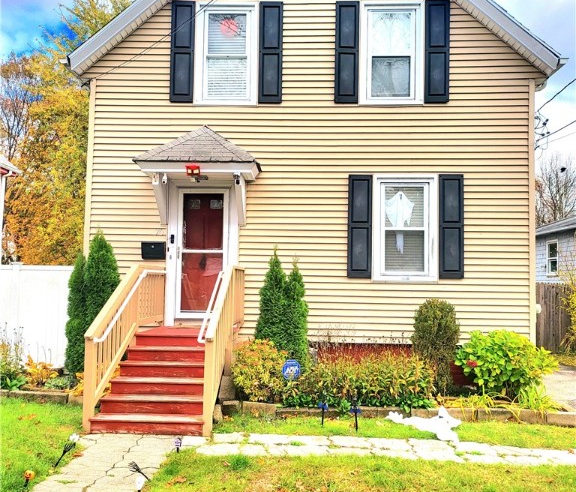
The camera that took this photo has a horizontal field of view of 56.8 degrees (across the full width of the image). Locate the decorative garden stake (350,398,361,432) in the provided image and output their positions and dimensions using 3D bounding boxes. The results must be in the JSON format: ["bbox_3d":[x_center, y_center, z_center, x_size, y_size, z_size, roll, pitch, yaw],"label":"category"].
[{"bbox_3d":[0.704,1.767,5.550,0.105,0.360,0.070,1,-4,1],"label":"decorative garden stake"}]

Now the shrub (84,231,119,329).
[{"bbox_3d":[-2.720,0.848,7.850,0.560,2.180,0.560,1,-4,1],"label":"shrub"}]

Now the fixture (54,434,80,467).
[{"bbox_3d":[-2.000,1.849,4.802,0.110,0.352,0.090,33,-1,4],"label":"fixture"}]

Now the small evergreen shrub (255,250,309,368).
[{"bbox_3d":[-0.089,1.029,7.689,0.779,1.926,0.560,1,-3,2],"label":"small evergreen shrub"}]

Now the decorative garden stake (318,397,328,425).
[{"bbox_3d":[0.410,1.915,6.152,0.116,0.336,0.100,1,-3,2],"label":"decorative garden stake"}]

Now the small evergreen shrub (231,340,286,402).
[{"bbox_3d":[-0.374,1.578,6.750,0.720,0.820,0.700,1,-4,1],"label":"small evergreen shrub"}]

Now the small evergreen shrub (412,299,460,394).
[{"bbox_3d":[2.106,1.400,7.540,0.665,1.294,0.620,1,-3,2],"label":"small evergreen shrub"}]

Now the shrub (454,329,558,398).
[{"bbox_3d":[2.872,1.545,7.000,1.320,0.900,1.120,1,-4,1],"label":"shrub"}]

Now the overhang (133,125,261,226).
[{"bbox_3d":[-1.308,-1.126,7.950,1.770,1.580,0.850,1,-3,2],"label":"overhang"}]

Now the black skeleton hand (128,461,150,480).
[{"bbox_3d":[-1.249,1.913,4.518,0.230,0.080,0.050,42,0,4],"label":"black skeleton hand"}]

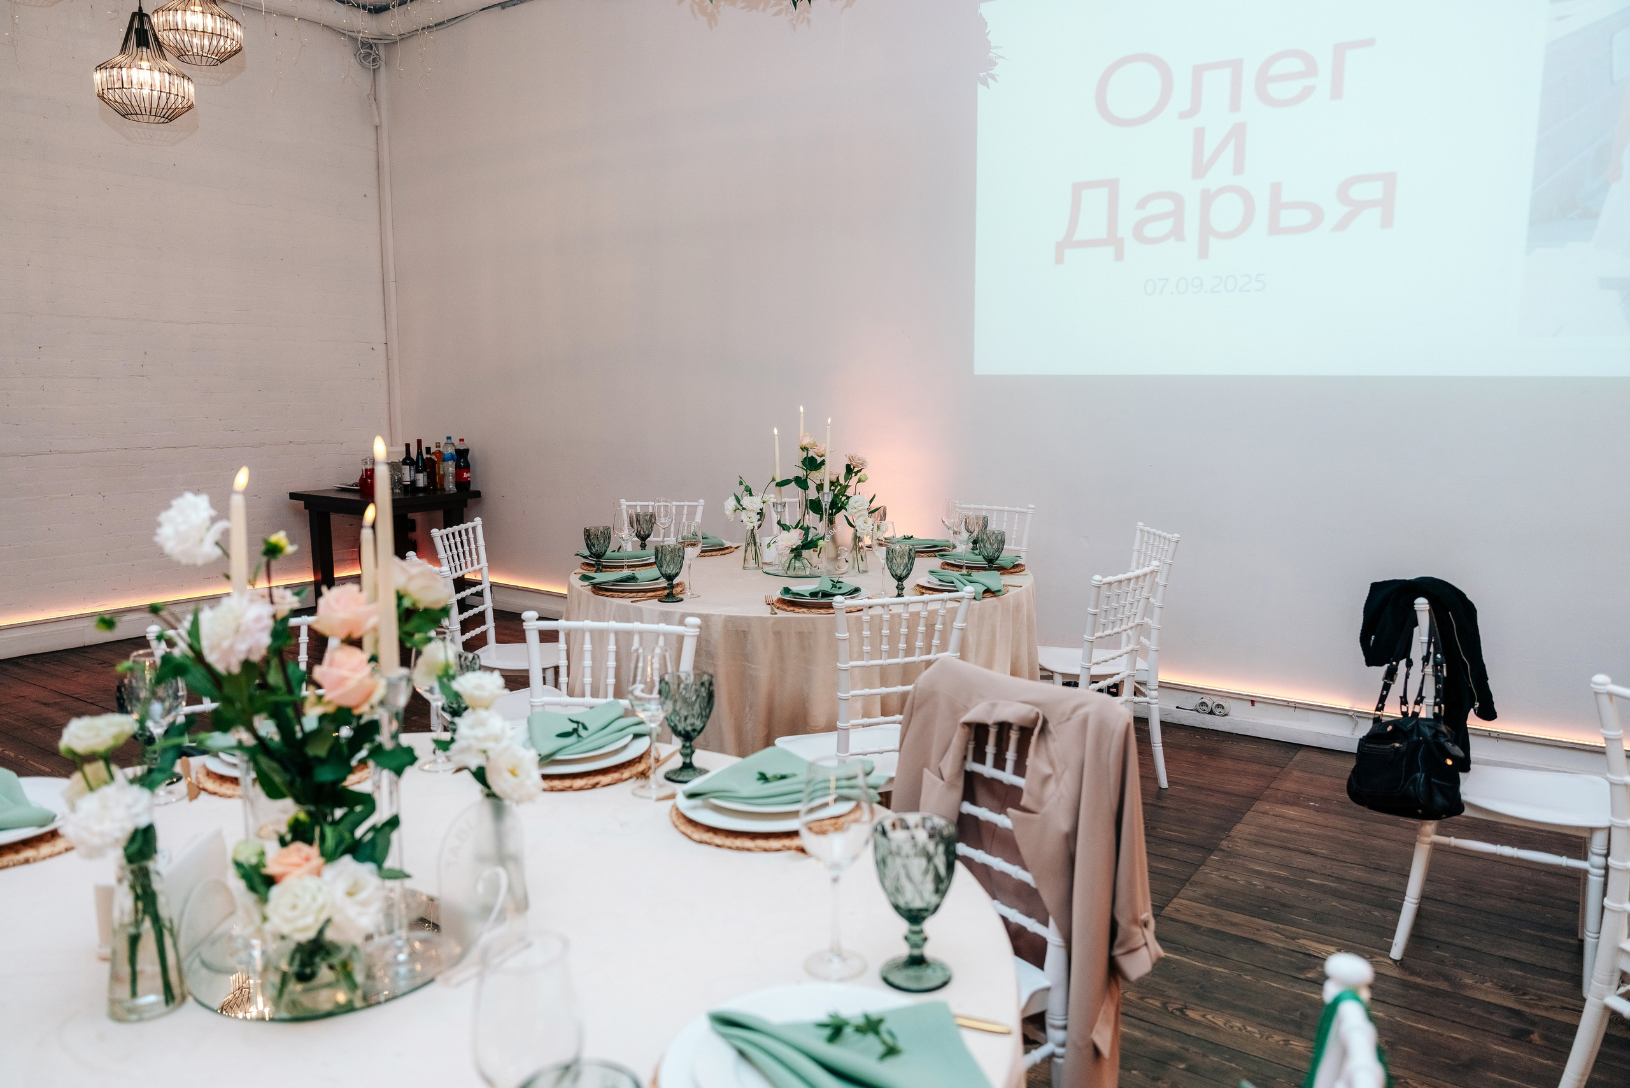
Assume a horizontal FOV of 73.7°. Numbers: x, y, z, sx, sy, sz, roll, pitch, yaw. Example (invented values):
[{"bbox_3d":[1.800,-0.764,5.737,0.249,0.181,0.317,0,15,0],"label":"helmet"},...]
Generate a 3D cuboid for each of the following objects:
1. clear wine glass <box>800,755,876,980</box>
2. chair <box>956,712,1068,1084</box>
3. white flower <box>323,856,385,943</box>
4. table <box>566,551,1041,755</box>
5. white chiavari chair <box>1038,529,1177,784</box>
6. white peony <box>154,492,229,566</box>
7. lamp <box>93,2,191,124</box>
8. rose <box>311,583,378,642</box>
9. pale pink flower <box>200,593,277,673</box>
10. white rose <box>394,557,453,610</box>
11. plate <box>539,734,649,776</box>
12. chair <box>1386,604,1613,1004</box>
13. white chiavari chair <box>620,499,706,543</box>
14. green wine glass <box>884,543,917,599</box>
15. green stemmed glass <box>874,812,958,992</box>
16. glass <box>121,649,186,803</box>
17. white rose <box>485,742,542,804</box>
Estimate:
[{"bbox_3d":[0.025,0.361,1.221,0.084,0.242,0.084,1,8,0],"label":"clear wine glass"},{"bbox_3d":[0.156,0.696,1.775,0.450,0.920,0.400,-6,11,-38],"label":"chair"},{"bbox_3d":[-0.486,0.374,1.141,0.066,0.080,0.065,-4,9,-24],"label":"white flower"},{"bbox_3d":[-0.044,0.464,3.909,1.680,0.760,1.680,0,8,0],"label":"table"},{"bbox_3d":[1.050,0.396,4.020,0.440,0.920,0.400,0,8,-3],"label":"white chiavari chair"},{"bbox_3d":[-0.738,-0.017,1.285,0.082,0.087,0.082,-5,9,-30],"label":"white peony"},{"bbox_3d":[-2.218,-1.588,3.602,0.290,0.350,0.290,1,8,0],"label":"lamp"},{"bbox_3d":[-0.511,0.075,1.181,0.070,0.060,0.068,-4,9,-24],"label":"rose"},{"bbox_3d":[-0.604,0.094,1.137,0.080,0.080,0.070,-4,9,-28],"label":"pale pink flower"},{"bbox_3d":[-0.437,0.043,1.217,0.065,0.058,0.065,-3,8,-20],"label":"white rose"},{"bbox_3d":[-0.428,0.357,1.877,0.275,0.023,0.275,1,8,0],"label":"plate"},{"bbox_3d":[1.722,0.580,2.723,0.440,0.920,0.400,5,9,30],"label":"chair"},{"bbox_3d":[-0.698,0.280,4.837,0.400,0.920,0.440,0,8,-1],"label":"white chiavari chair"},{"bbox_3d":[0.259,0.089,3.284,0.088,0.170,0.088,0,8,0],"label":"green wine glass"},{"bbox_3d":[0.114,0.402,1.215,0.087,0.171,0.087,0,8,0],"label":"green stemmed glass"},{"bbox_3d":[-1.062,0.295,1.759,0.078,0.228,0.078,-5,9,-32],"label":"glass"},{"bbox_3d":[-0.364,0.277,1.315,0.070,0.068,0.058,-2,9,-16],"label":"white rose"}]

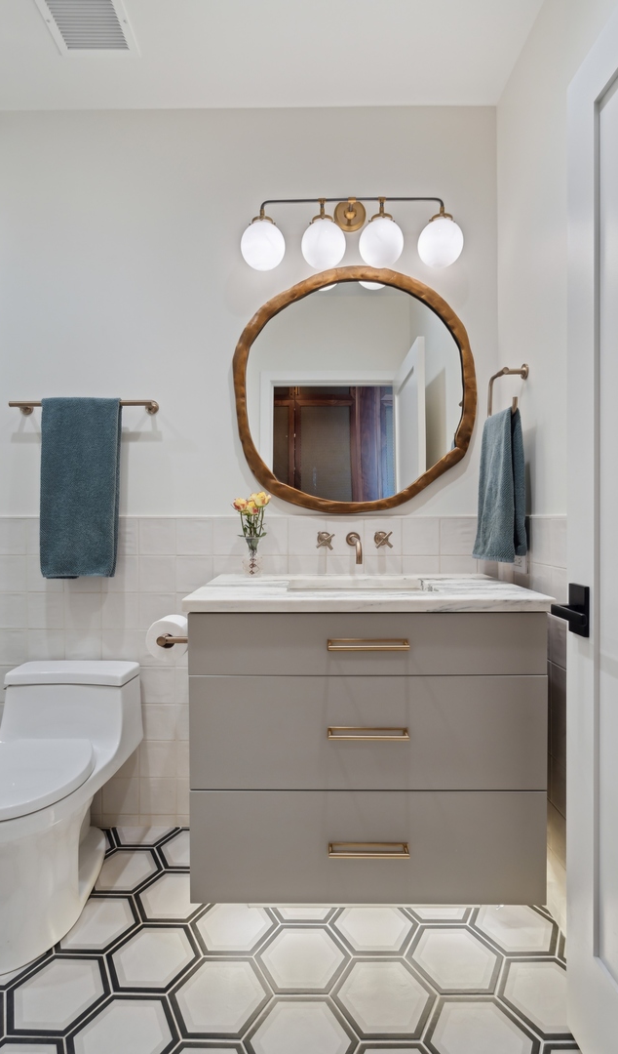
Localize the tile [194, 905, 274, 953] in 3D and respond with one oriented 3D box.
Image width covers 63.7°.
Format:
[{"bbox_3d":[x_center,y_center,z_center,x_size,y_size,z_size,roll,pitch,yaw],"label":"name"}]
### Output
[{"bbox_3d":[-0.194,1.041,1.301,0.238,0.010,0.199,0,1,1],"label":"tile"}]

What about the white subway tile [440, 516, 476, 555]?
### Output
[{"bbox_3d":[0.540,0.037,1.791,0.132,0.132,0.010,0,1,0],"label":"white subway tile"}]

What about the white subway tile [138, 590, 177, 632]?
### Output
[{"bbox_3d":[-0.537,0.300,1.762,0.130,0.130,0.010,0,0,0],"label":"white subway tile"}]

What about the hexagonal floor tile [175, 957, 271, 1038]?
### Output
[{"bbox_3d":[-0.198,1.056,1.118,0.218,0.010,0.184,0,1,0],"label":"hexagonal floor tile"}]

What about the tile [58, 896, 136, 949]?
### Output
[{"bbox_3d":[-0.562,1.051,1.315,0.218,0.010,0.184,0,1,0],"label":"tile"}]

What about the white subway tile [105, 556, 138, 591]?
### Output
[{"bbox_3d":[-0.653,0.162,1.725,0.128,0.128,0.010,0,1,0],"label":"white subway tile"}]

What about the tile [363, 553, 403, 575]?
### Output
[{"bbox_3d":[0.252,0.160,1.694,0.126,0.125,0.010,0,1,1],"label":"tile"}]

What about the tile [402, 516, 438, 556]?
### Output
[{"bbox_3d":[0.387,0.035,1.715,0.128,0.128,0.010,0,1,0],"label":"tile"}]

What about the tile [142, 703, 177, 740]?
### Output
[{"bbox_3d":[-0.550,0.710,1.814,0.132,0.132,0.010,0,1,0],"label":"tile"}]

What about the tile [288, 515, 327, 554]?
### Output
[{"bbox_3d":[-0.005,0.033,1.695,0.126,0.125,0.010,0,1,1],"label":"tile"}]

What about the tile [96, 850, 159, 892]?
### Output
[{"bbox_3d":[-0.559,1.047,1.510,0.218,0.010,0.184,0,1,0],"label":"tile"}]

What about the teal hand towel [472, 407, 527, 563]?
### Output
[{"bbox_3d":[0.580,-0.124,1.535,0.085,0.450,0.235,0,1,0],"label":"teal hand towel"}]

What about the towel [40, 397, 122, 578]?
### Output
[{"bbox_3d":[-0.756,-0.130,1.652,0.248,0.597,0.055,0,1,0],"label":"towel"}]

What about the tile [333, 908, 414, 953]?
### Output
[{"bbox_3d":[0.174,1.066,1.328,0.210,0.010,0.178,0,0,0],"label":"tile"}]

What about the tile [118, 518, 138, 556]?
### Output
[{"bbox_3d":[-0.645,0.033,1.702,0.126,0.125,0.010,0,1,1],"label":"tile"}]

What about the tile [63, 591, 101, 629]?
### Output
[{"bbox_3d":[-0.773,0.288,1.707,0.126,0.125,0.010,0,1,1],"label":"tile"}]

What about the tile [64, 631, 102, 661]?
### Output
[{"bbox_3d":[-0.773,0.415,1.709,0.126,0.125,0.010,0,1,1],"label":"tile"}]

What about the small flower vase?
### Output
[{"bbox_3d":[-0.190,0.099,1.672,0.070,0.137,0.070,0,1,0],"label":"small flower vase"}]

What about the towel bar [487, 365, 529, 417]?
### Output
[{"bbox_3d":[0.614,-0.404,1.527,0.070,0.160,0.215,0,1,0],"label":"towel bar"}]

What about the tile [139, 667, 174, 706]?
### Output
[{"bbox_3d":[-0.536,0.562,1.762,0.130,0.130,0.010,0,0,0],"label":"tile"}]

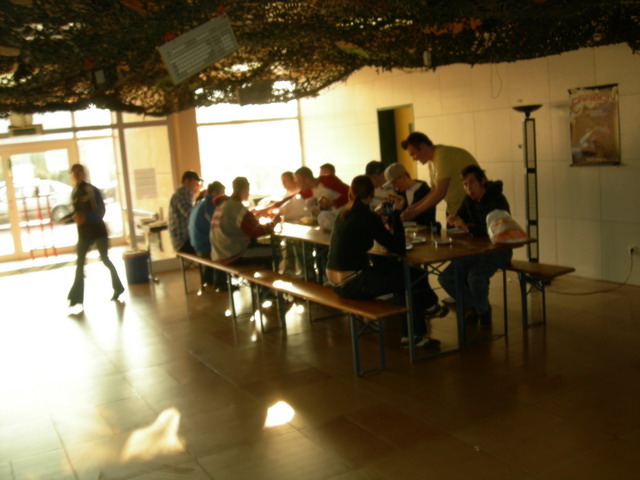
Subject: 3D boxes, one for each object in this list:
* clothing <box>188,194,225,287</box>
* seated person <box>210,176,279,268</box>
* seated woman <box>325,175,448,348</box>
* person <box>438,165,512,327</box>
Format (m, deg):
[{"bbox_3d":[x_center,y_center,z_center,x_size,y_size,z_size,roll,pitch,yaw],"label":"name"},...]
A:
[{"bbox_3d":[-1.193,0.037,7.602,0.680,1.080,0.520,-9,8,-28],"label":"clothing"},{"bbox_3d":[-0.798,0.023,7.029,0.836,1.362,0.571,-10,9,-39],"label":"seated person"},{"bbox_3d":[0.430,0.179,4.986,0.979,1.357,0.561,-10,9,-39],"label":"seated woman"},{"bbox_3d":[1.330,0.045,5.623,0.816,1.326,0.592,-10,9,-39],"label":"person"}]

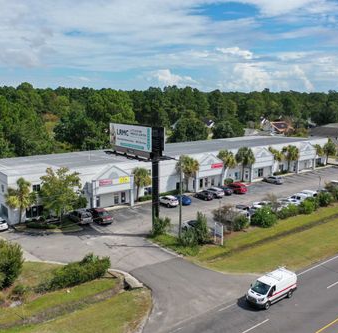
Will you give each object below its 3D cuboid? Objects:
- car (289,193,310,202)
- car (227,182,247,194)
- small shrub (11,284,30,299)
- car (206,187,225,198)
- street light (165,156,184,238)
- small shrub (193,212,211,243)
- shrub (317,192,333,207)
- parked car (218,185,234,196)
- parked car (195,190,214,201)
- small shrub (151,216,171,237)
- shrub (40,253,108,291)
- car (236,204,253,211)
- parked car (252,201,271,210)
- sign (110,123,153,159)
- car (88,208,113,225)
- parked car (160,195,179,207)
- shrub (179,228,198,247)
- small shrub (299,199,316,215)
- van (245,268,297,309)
[{"bbox_3d":[23.144,5.836,68.649,1.930,1.800,4.900,-7,12,-37],"label":"car"},{"bbox_3d":[12.926,4.251,76.866,1.850,1.600,4.600,-8,13,-37],"label":"car"},{"bbox_3d":[-14.136,11.825,36.984,1.540,1.030,1.380,-8,13,-37],"label":"small shrub"},{"bbox_3d":[8.435,4.730,74.218,1.850,1.650,4.600,-8,13,-37],"label":"car"},{"bbox_3d":[0.801,4.125,51.192,0.450,11.130,2.800,-8,13,-37],"label":"street light"},{"bbox_3d":[4.314,8.040,50.816,2.200,3.500,2.200,1,10,5],"label":"small shrub"},{"bbox_3d":[27.314,5.700,67.773,2.660,2.200,2.390,-8,13,-37],"label":"shrub"},{"bbox_3d":[10.361,4.446,76.293,1.820,1.470,4.600,-8,13,-37],"label":"parked car"},{"bbox_3d":[6.509,5.252,73.671,1.780,1.420,4.550,-7,12,-35],"label":"parked car"},{"bbox_3d":[-1.273,8.167,53.310,2.500,2.300,2.300,0,10,0],"label":"small shrub"},{"bbox_3d":[-10.071,10.870,40.418,7.800,1.900,2.300,-5,12,-27],"label":"shrub"},{"bbox_3d":[12.664,7.088,61.937,1.850,1.500,4.600,-8,13,-36],"label":"car"},{"bbox_3d":[15.415,6.726,63.500,1.820,1.500,4.600,-8,13,-37],"label":"parked car"},{"bbox_3d":[-5.310,-3.861,54.397,0.700,4.000,11.000,-7,12,-36],"label":"sign"},{"bbox_3d":[-10.550,7.461,60.275,1.830,1.630,4.600,-7,12,-35],"label":"car"},{"bbox_3d":[-0.435,5.887,67.898,1.830,1.580,4.500,-8,13,-37],"label":"parked car"},{"bbox_3d":[2.475,9.048,49.412,2.300,2.200,2.200,0,10,0],"label":"shrub"},{"bbox_3d":[22.298,6.428,63.177,2.400,2.200,2.300,-8,13,-37],"label":"small shrub"},{"bbox_3d":[9.438,11.150,35.933,5.450,2.250,2.030,-7,12,-37],"label":"van"}]

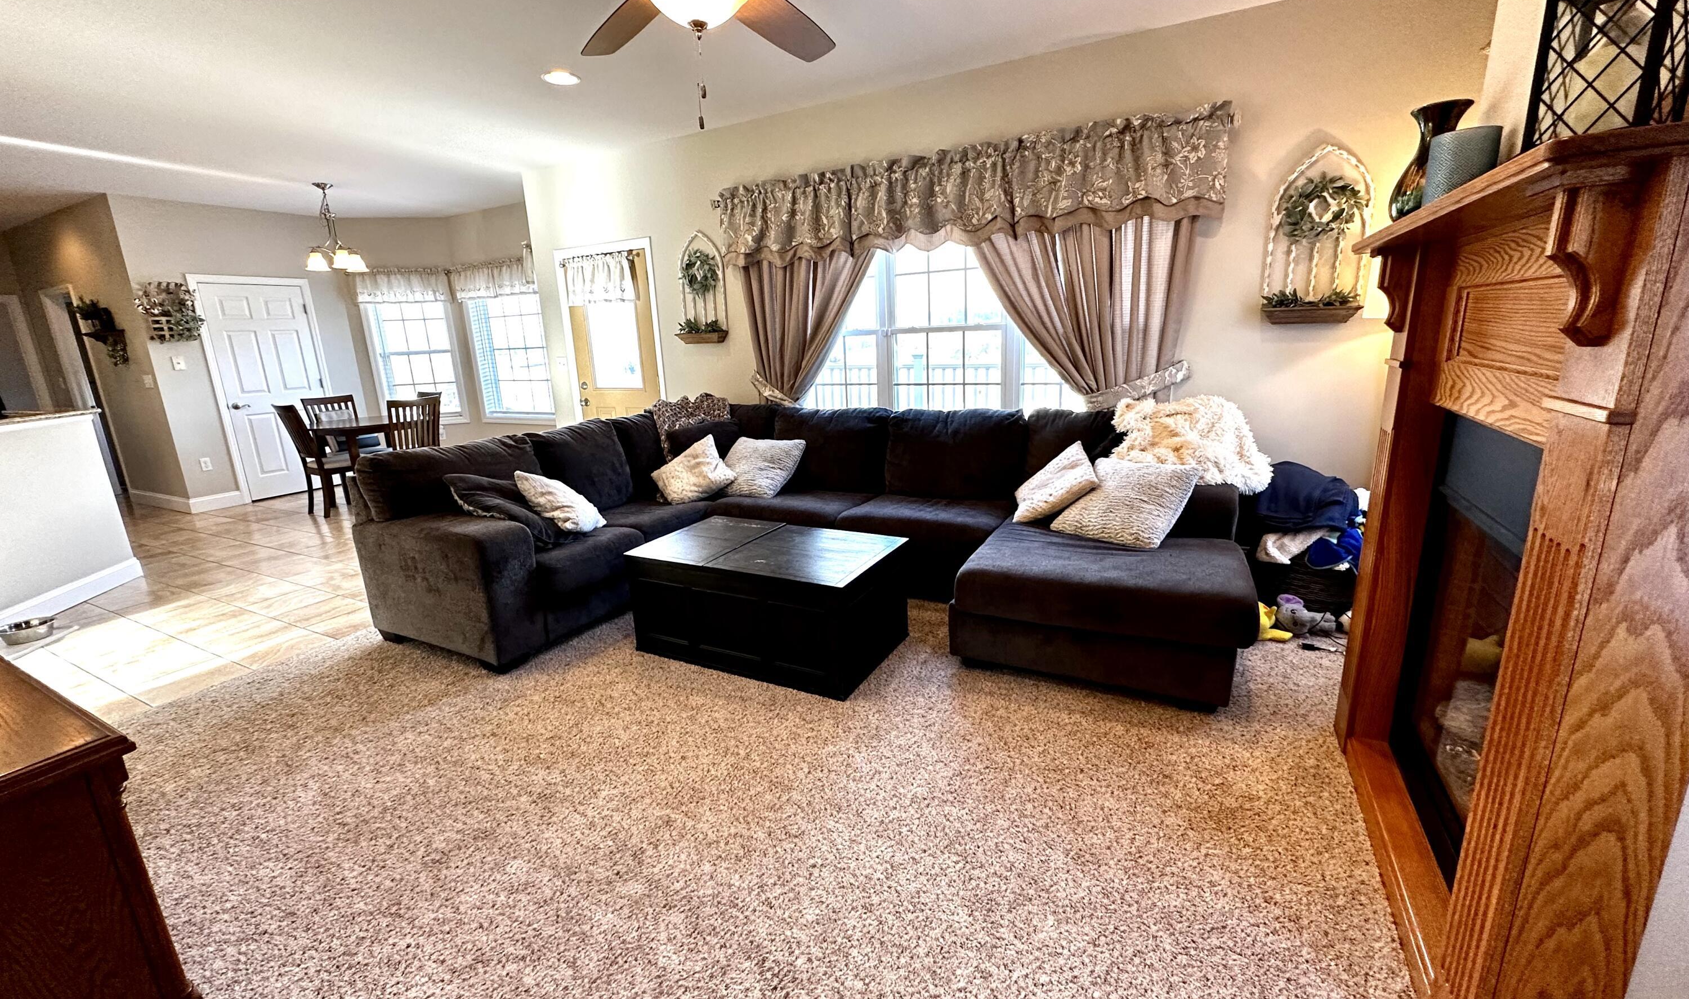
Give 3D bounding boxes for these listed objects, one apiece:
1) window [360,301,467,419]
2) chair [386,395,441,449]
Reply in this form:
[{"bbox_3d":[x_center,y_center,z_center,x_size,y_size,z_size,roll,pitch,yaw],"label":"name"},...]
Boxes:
[{"bbox_3d":[-4.626,-1.517,7.393,0.844,1.410,0.099,-6,14,-13],"label":"window"},{"bbox_3d":[-3.773,-0.389,5.964,0.516,0.968,0.447,7,16,34],"label":"chair"}]

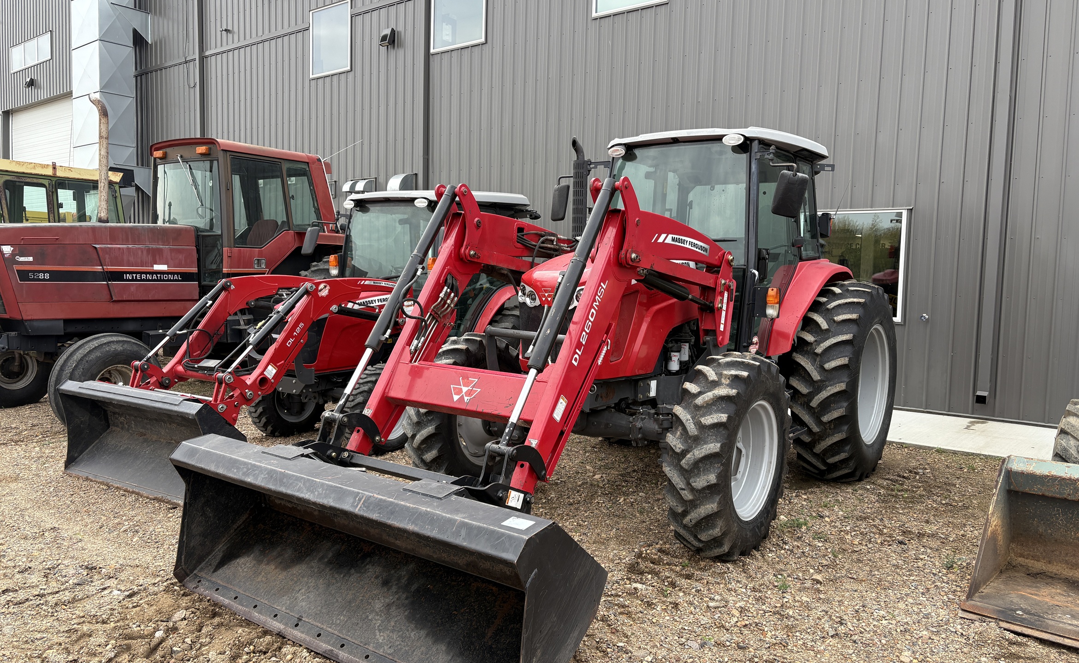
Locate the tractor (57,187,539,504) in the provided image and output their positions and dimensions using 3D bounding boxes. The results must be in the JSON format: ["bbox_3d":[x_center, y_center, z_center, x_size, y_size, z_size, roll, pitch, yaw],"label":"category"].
[{"bbox_3d":[-1.643,-0.171,7.263,1.694,2.305,4.423,4,5,32],"label":"tractor"}]

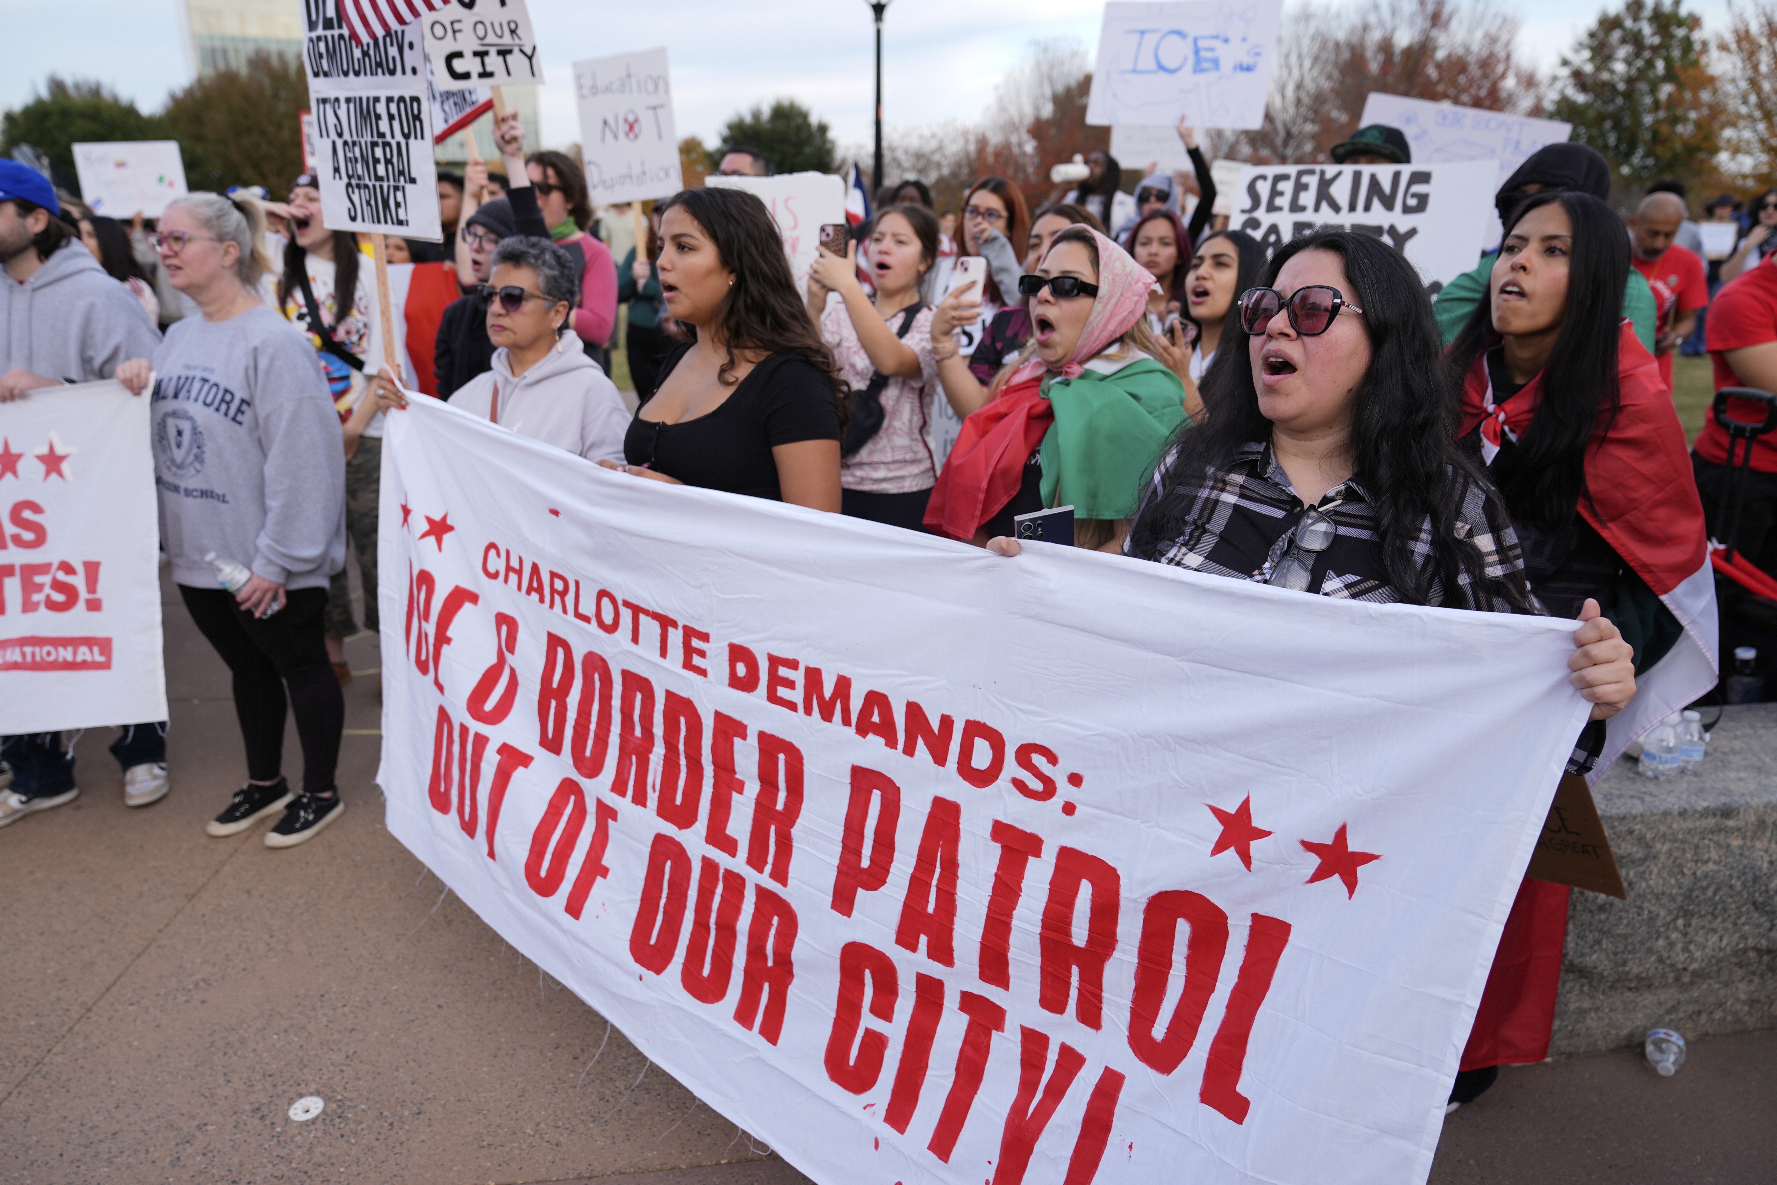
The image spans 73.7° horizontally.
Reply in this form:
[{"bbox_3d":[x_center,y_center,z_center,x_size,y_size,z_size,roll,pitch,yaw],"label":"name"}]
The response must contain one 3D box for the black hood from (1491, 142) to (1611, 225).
[{"bbox_3d":[1.545,-0.909,2.750,0.270,0.280,0.230,-2,18,-7],"label":"black hood"}]

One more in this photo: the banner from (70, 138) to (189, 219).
[{"bbox_3d":[-5.453,-2.963,8.512,0.680,0.530,0.020,-3,17,-10],"label":"banner"}]

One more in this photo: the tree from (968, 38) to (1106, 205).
[{"bbox_3d":[6.959,-21.452,56.102,7.200,8.744,6.800,0,18,0],"label":"tree"}]

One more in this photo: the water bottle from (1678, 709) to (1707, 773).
[{"bbox_3d":[1.653,0.310,2.453,0.060,0.127,0.060,0,17,0],"label":"water bottle"}]

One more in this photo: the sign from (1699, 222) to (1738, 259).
[{"bbox_3d":[8.417,-3.567,12.000,0.360,0.360,0.020,8,20,22],"label":"sign"}]

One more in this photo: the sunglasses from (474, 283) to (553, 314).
[{"bbox_3d":[-0.768,-0.611,2.492,0.143,0.055,0.140,11,10,26],"label":"sunglasses"}]

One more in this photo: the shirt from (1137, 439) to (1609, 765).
[{"bbox_3d":[0.540,0.095,1.595,0.600,0.600,0.400,10,20,30],"label":"shirt"}]

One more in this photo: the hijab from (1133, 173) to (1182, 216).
[{"bbox_3d":[1.244,-1.811,5.458,0.225,0.280,0.230,0,17,0],"label":"hijab"}]

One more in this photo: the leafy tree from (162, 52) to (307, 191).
[{"bbox_3d":[-24.857,-17.516,46.870,7.200,7.067,6.800,0,18,0],"label":"leafy tree"}]

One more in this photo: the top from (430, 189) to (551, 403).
[{"bbox_3d":[-1.108,-0.776,3.423,0.440,0.740,0.300,7,18,21],"label":"top"}]

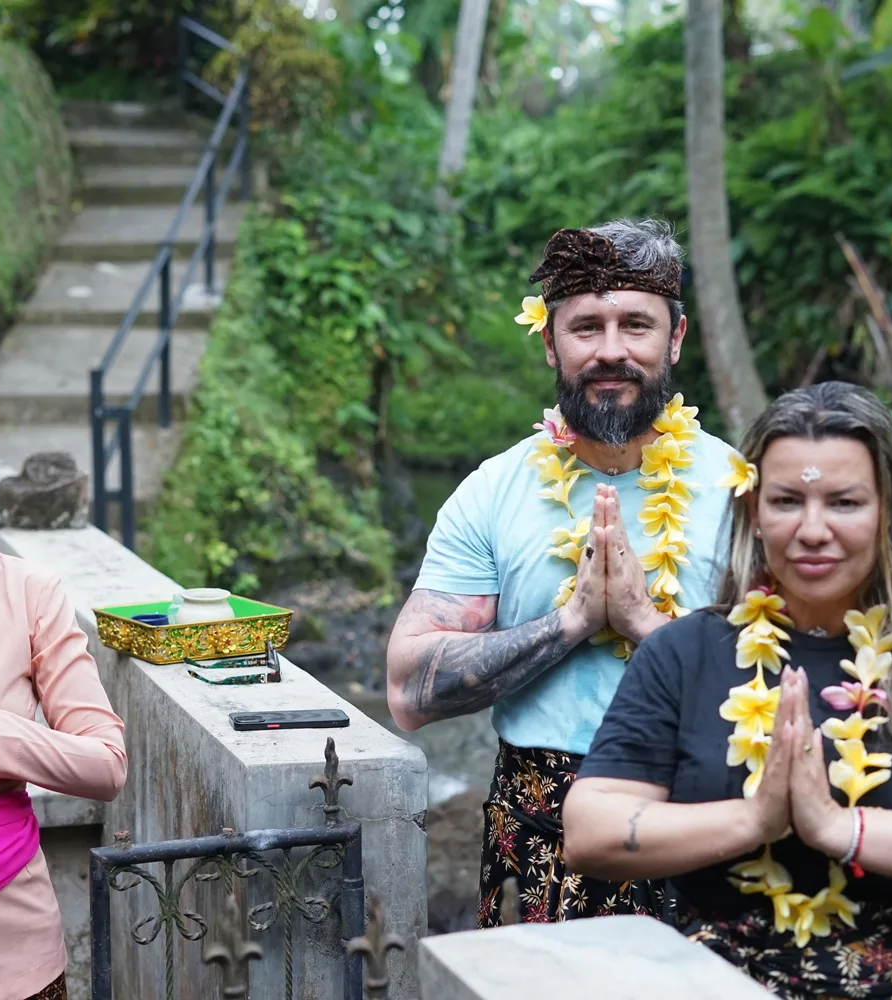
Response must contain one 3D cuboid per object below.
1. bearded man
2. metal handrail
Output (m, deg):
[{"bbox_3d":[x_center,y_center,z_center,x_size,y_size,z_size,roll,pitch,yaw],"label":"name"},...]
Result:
[{"bbox_3d":[0.210,0.528,2.783,0.580,1.790,0.440,0,6,3],"label":"bearded man"},{"bbox_3d":[-1.620,-1.638,11.832,0.750,3.154,8.347,0,6,0],"label":"metal handrail"}]

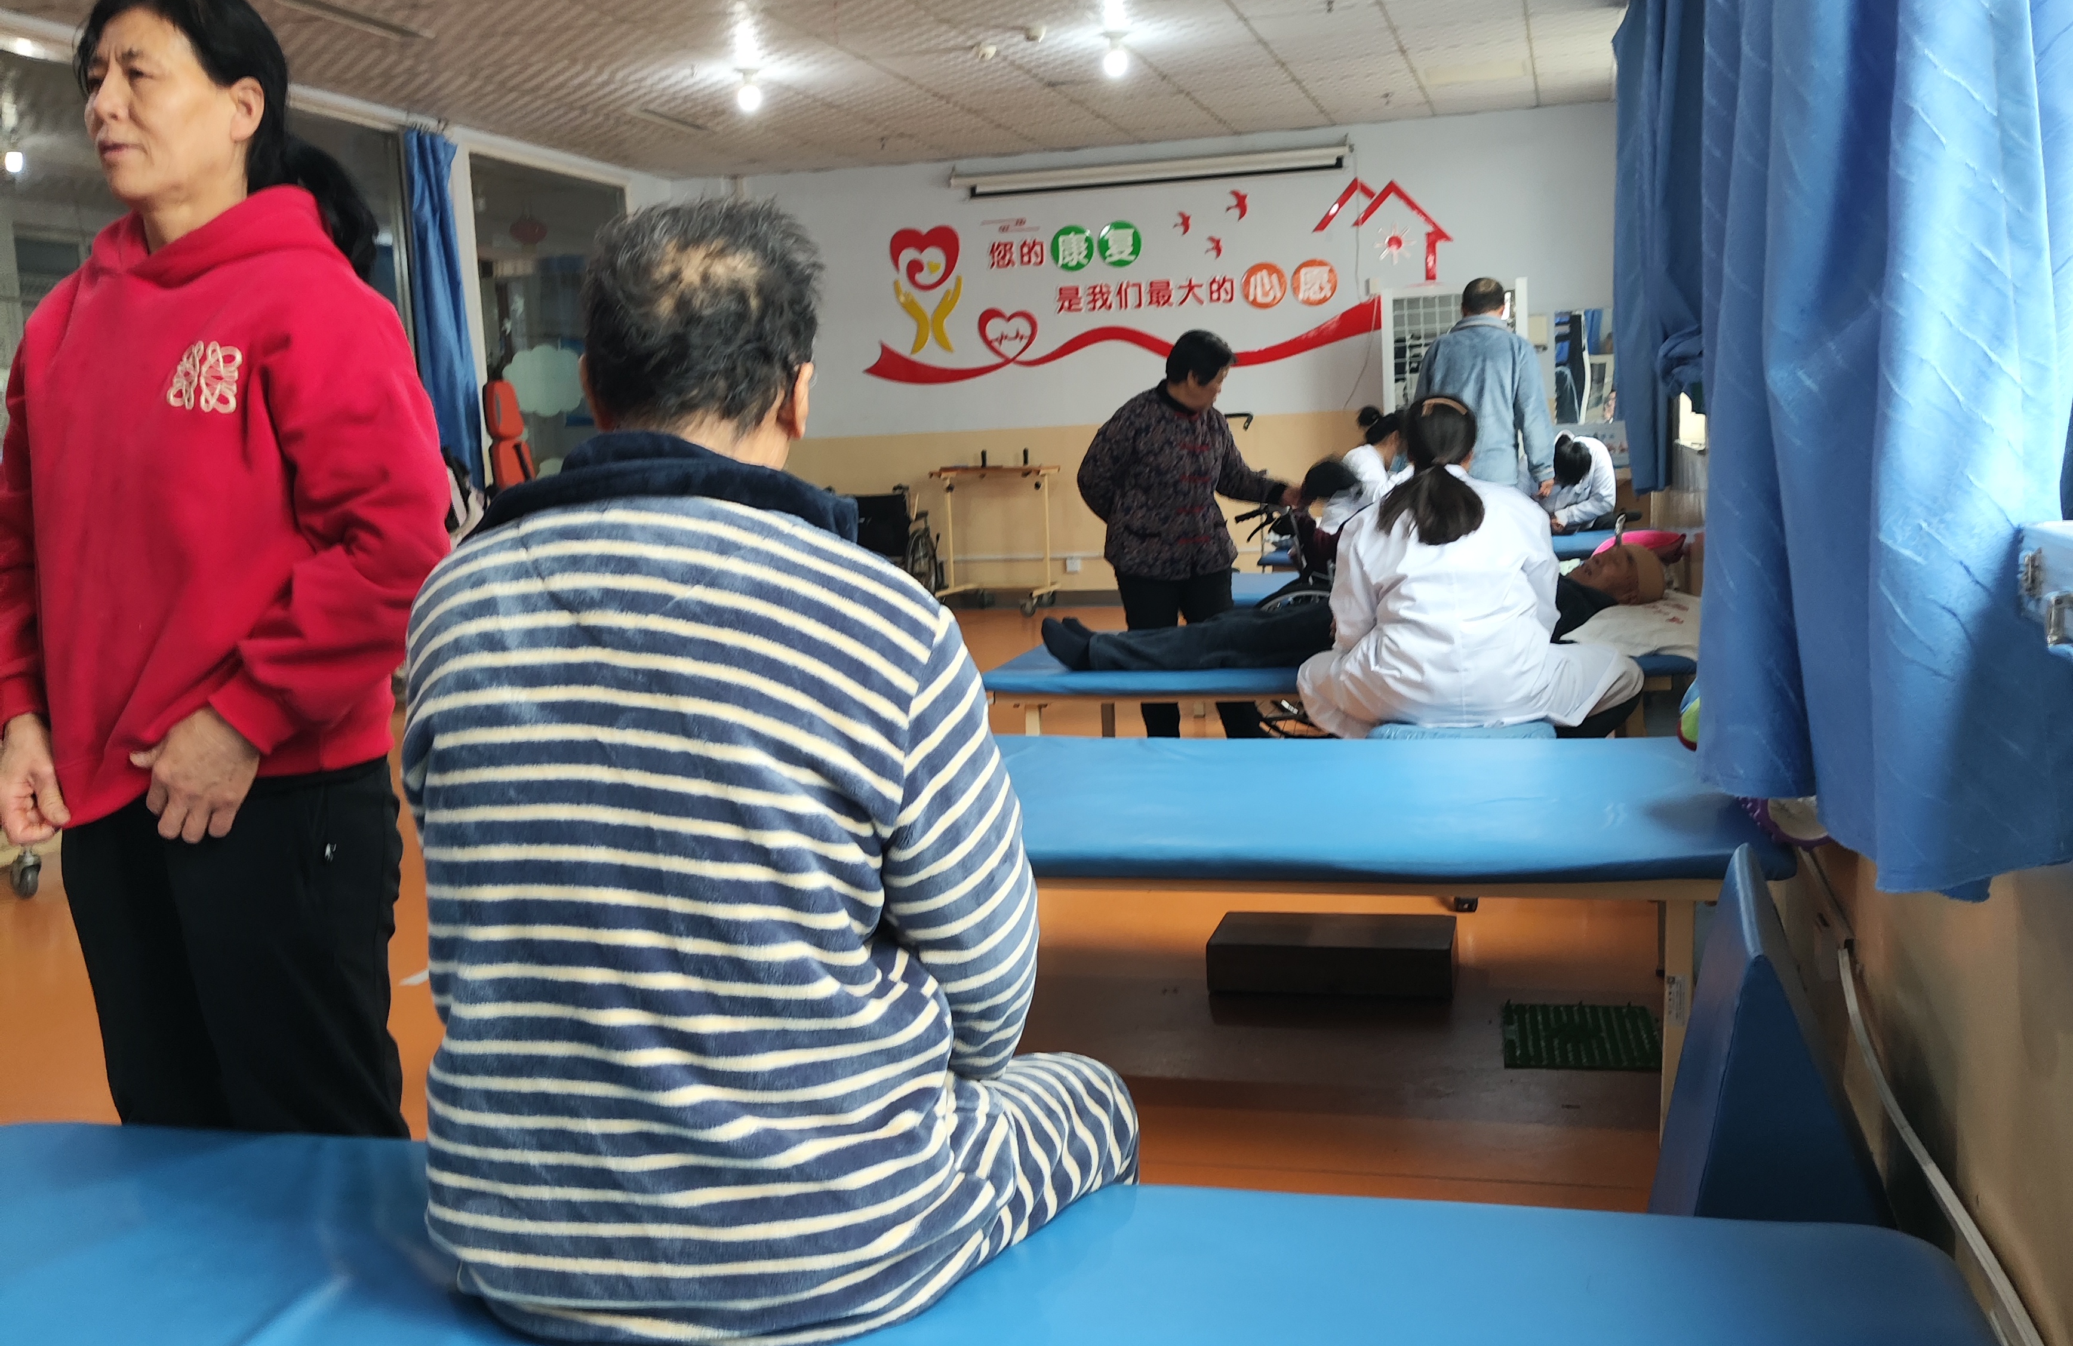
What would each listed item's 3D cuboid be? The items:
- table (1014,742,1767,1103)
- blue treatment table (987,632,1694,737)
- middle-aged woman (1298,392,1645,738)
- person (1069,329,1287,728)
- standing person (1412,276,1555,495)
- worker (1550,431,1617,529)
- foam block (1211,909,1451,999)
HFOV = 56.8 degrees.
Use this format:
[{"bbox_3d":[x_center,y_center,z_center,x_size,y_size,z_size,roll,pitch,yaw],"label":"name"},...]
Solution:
[{"bbox_3d":[0.401,0.486,3.769,1.949,0.520,1.212,0,8,16],"label":"table"},{"bbox_3d":[0.926,0.185,5.686,1.932,0.520,0.990,0,8,16],"label":"blue treatment table"},{"bbox_3d":[1.071,-0.037,4.778,0.802,1.311,0.620,0,8,16],"label":"middle-aged woman"},{"bbox_3d":[0.506,-0.395,6.441,0.580,1.510,0.460,-7,9,-31],"label":"person"},{"bbox_3d":[1.566,-0.506,6.670,0.540,1.716,0.340,0,8,16],"label":"standing person"},{"bbox_3d":[2.759,-0.711,9.795,0.500,1.100,0.620,1,9,25],"label":"worker"},{"bbox_3d":[0.676,0.640,4.334,0.525,0.113,0.275,0,8,16],"label":"foam block"}]

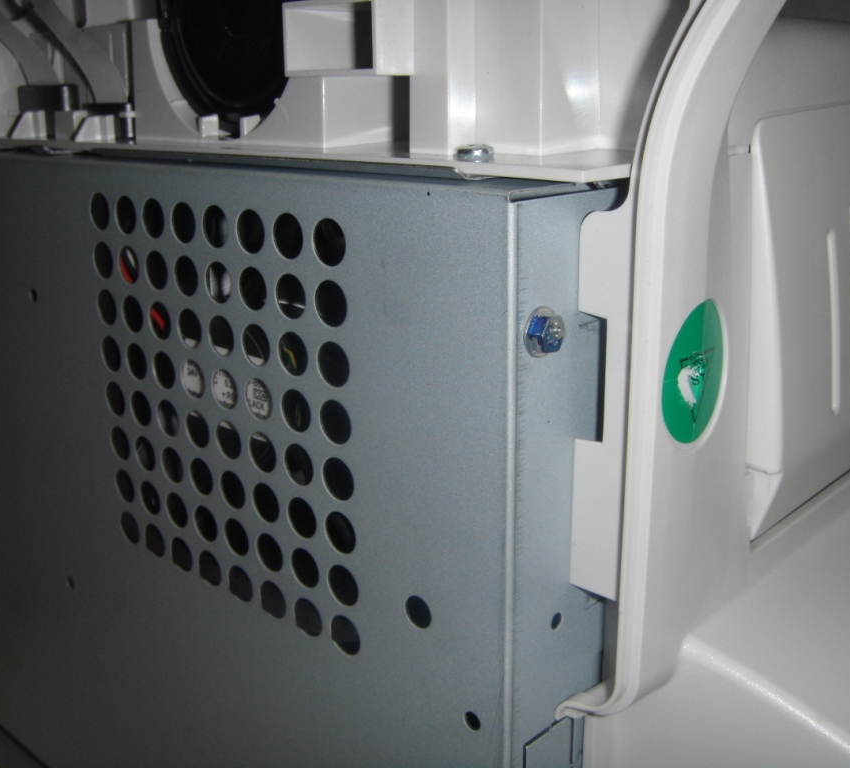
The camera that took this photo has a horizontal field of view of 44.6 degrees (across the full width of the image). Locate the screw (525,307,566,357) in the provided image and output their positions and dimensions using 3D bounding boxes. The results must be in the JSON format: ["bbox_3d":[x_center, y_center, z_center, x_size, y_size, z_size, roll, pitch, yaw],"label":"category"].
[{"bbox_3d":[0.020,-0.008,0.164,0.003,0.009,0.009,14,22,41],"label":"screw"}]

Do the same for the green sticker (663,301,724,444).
[{"bbox_3d":[0.051,-0.002,0.196,0.001,0.027,0.027,14,22,41],"label":"green sticker"}]

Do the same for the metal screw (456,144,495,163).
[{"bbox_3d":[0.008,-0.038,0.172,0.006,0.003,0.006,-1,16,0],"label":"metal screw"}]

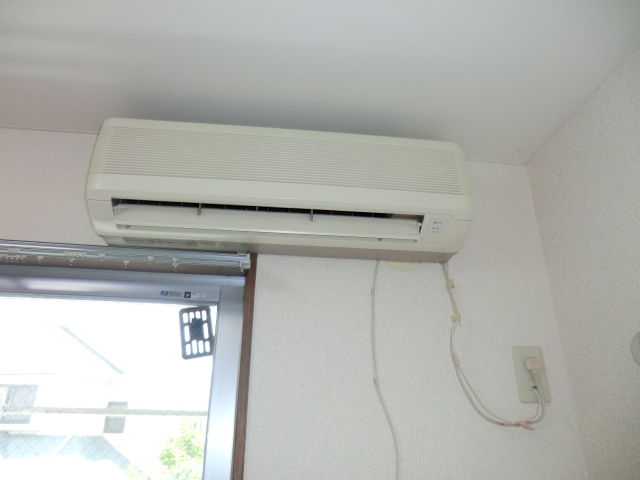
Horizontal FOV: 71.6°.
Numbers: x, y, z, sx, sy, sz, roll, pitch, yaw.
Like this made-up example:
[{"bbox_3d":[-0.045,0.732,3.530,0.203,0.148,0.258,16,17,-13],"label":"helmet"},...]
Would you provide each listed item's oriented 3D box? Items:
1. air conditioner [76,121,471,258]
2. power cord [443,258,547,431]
[{"bbox_3d":[-0.074,-0.109,1.005,0.788,0.242,0.162,3,-24,-5],"label":"air conditioner"},{"bbox_3d":[0.383,0.218,0.979,0.203,0.365,0.040,3,-24,-5],"label":"power cord"}]

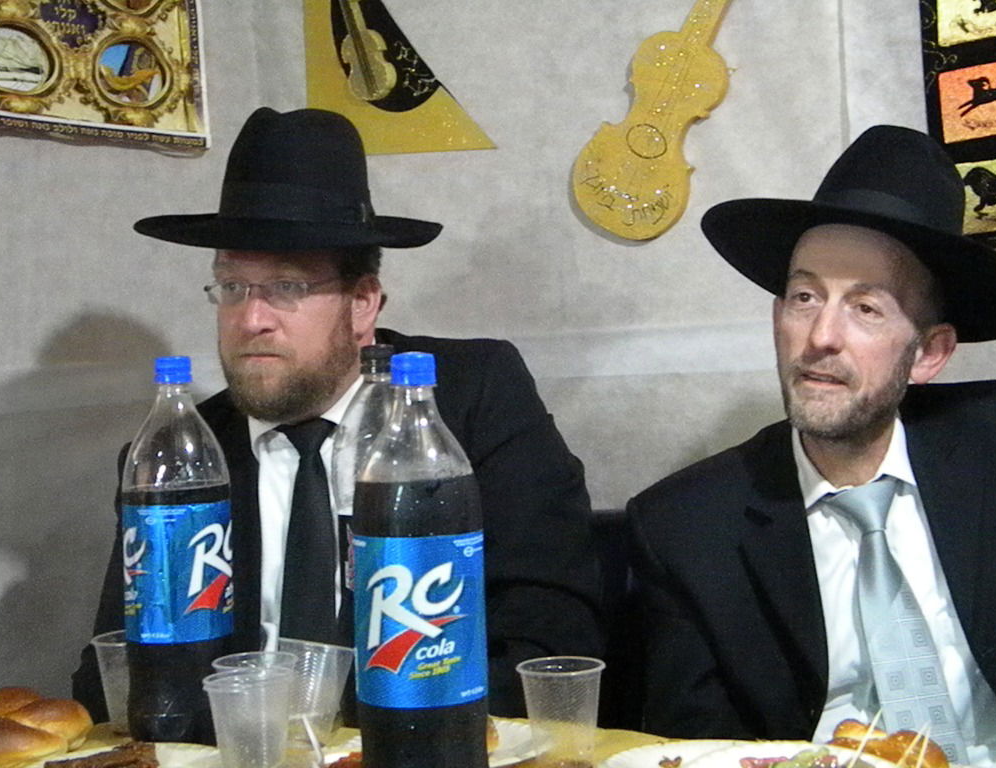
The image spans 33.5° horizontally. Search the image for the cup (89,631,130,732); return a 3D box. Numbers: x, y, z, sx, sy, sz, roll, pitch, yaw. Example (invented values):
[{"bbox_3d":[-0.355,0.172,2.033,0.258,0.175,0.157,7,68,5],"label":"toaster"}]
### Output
[{"bbox_3d":[-0.317,0.263,1.443,0.069,0.082,0.069,-2,0,0],"label":"cup"}]

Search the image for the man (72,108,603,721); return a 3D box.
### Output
[{"bbox_3d":[-0.161,0.340,1.692,0.600,1.280,0.640,-2,0,22],"label":"man"}]

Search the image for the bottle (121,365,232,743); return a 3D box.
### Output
[{"bbox_3d":[-0.265,0.141,1.376,0.091,0.324,0.091,-2,0,0],"label":"bottle"}]

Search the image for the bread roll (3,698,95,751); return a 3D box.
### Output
[{"bbox_3d":[-0.377,0.285,1.385,0.080,0.047,0.065,-2,0,0],"label":"bread roll"}]

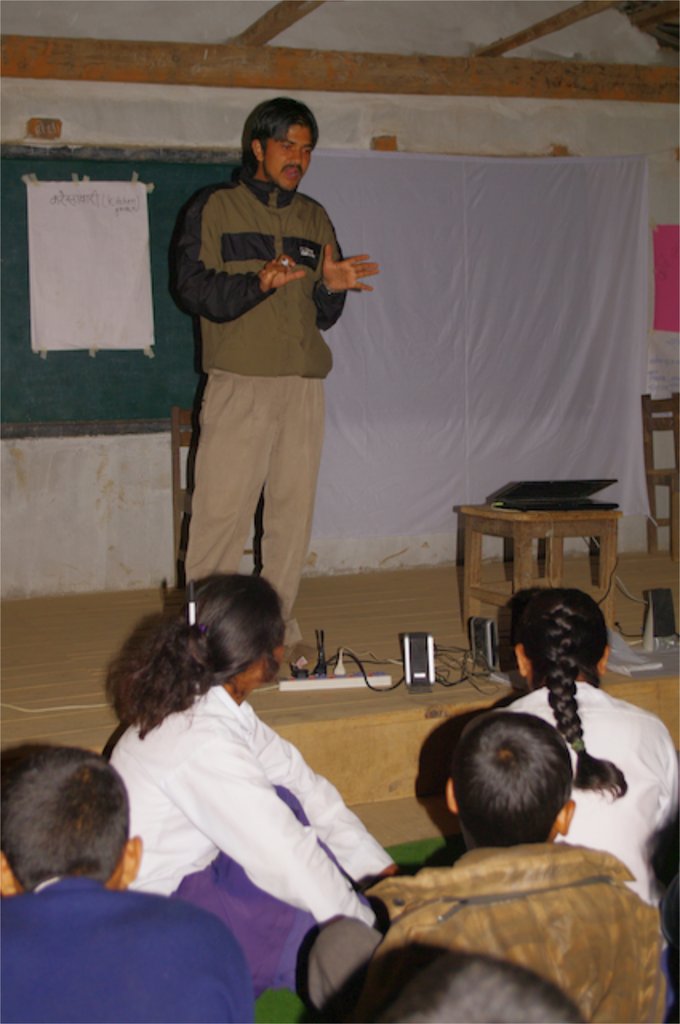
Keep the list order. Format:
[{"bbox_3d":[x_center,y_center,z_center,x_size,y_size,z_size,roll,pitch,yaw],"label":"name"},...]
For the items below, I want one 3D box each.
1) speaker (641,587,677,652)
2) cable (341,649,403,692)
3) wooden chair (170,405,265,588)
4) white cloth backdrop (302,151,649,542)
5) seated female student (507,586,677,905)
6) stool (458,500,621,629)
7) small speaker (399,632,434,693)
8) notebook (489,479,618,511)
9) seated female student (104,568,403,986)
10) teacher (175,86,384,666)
[{"bbox_3d":[1.020,0.339,4.681,0.090,0.165,0.085,-3,9,-17],"label":"speaker"},{"bbox_3d":[0.090,0.450,4.227,0.180,0.090,0.130,-1,8,1],"label":"cable"},{"bbox_3d":[-0.375,-0.031,5.471,0.380,0.710,0.400,-4,9,-19],"label":"wooden chair"},{"bbox_3d":[0.561,-0.676,5.967,1.520,1.520,0.080,-4,9,-19],"label":"white cloth backdrop"},{"bbox_3d":[0.500,0.522,2.995,0.430,0.740,0.520,-1,8,-1],"label":"seated female student"},{"bbox_3d":[0.661,0.180,4.972,0.400,0.400,0.400,-5,9,-29],"label":"stool"},{"bbox_3d":[0.219,0.421,4.173,0.085,0.165,0.090,0,8,3],"label":"small speaker"},{"bbox_3d":[0.708,-0.063,4.898,0.360,0.100,0.255,-3,9,-17],"label":"notebook"},{"bbox_3d":[-0.187,0.525,3.033,0.550,0.760,0.400,-7,10,-38],"label":"seated female student"},{"bbox_3d":[-0.216,-0.427,4.662,0.520,1.710,0.420,-5,9,-27],"label":"teacher"}]

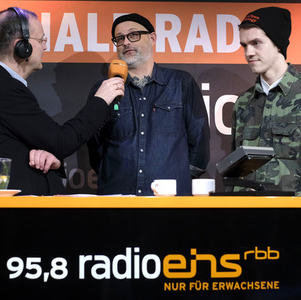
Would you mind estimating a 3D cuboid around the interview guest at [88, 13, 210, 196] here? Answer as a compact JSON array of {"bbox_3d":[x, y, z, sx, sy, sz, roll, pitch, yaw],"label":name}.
[{"bbox_3d":[-0.009,0.324,2.800,0.550,1.840,0.360,-1,-5,10],"label":"interview guest"}]

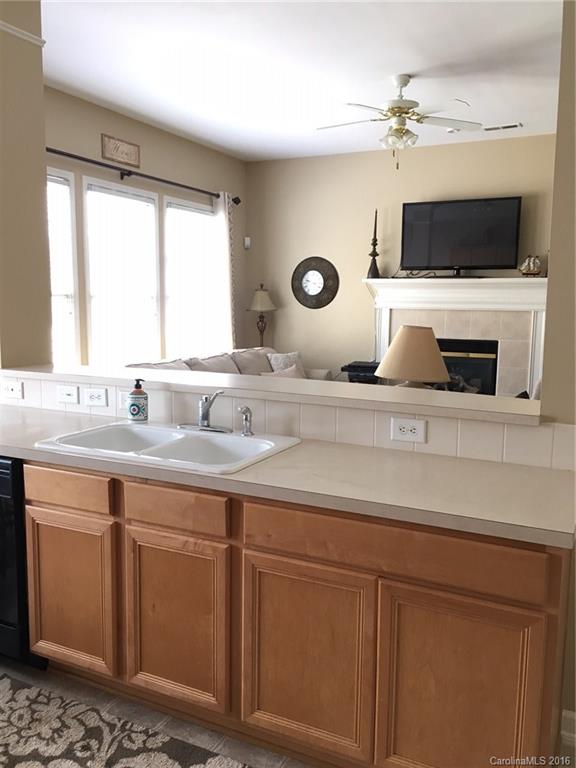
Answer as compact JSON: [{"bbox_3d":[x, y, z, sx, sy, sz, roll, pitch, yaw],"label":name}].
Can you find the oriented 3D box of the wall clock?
[{"bbox_3d":[0.309,-1.155,7.343,0.600,0.600,0.050,4,8,26],"label":"wall clock"}]

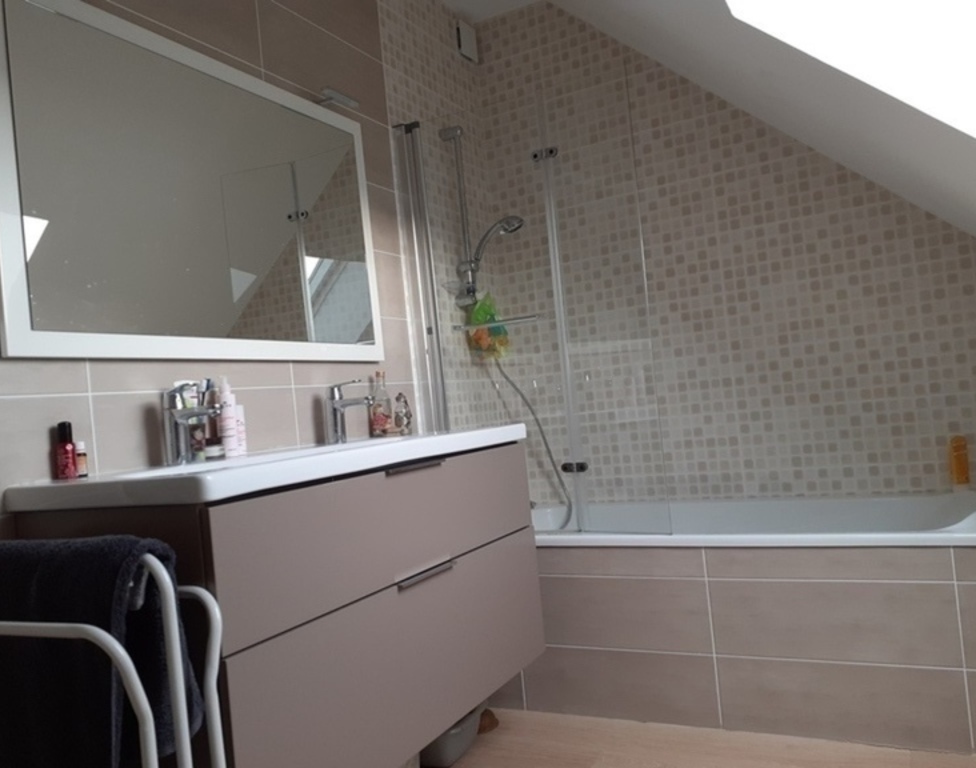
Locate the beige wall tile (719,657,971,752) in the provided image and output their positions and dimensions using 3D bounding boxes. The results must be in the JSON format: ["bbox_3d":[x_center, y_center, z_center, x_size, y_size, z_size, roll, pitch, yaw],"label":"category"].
[{"bbox_3d":[0.900,0.819,2.066,0.593,0.199,0.013,-6,-2,27],"label":"beige wall tile"}]

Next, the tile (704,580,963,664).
[{"bbox_3d":[0.880,0.615,2.071,0.593,0.206,0.013,-6,-2,27],"label":"tile"}]

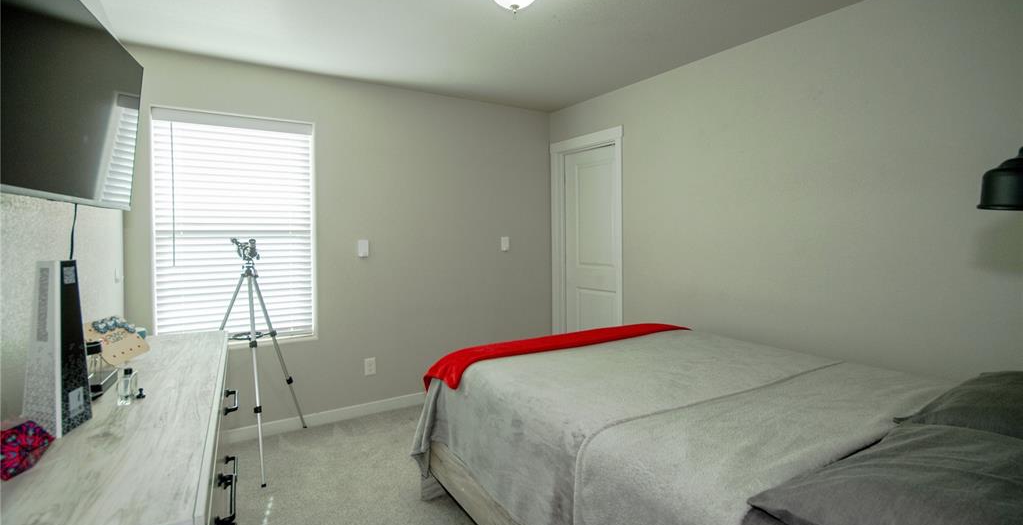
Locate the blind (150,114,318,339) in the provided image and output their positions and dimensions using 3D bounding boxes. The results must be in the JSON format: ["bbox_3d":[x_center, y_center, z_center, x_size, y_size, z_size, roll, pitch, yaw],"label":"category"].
[{"bbox_3d":[-1.752,-0.209,2.753,0.870,1.460,0.060,-2,4,-33],"label":"blind"}]

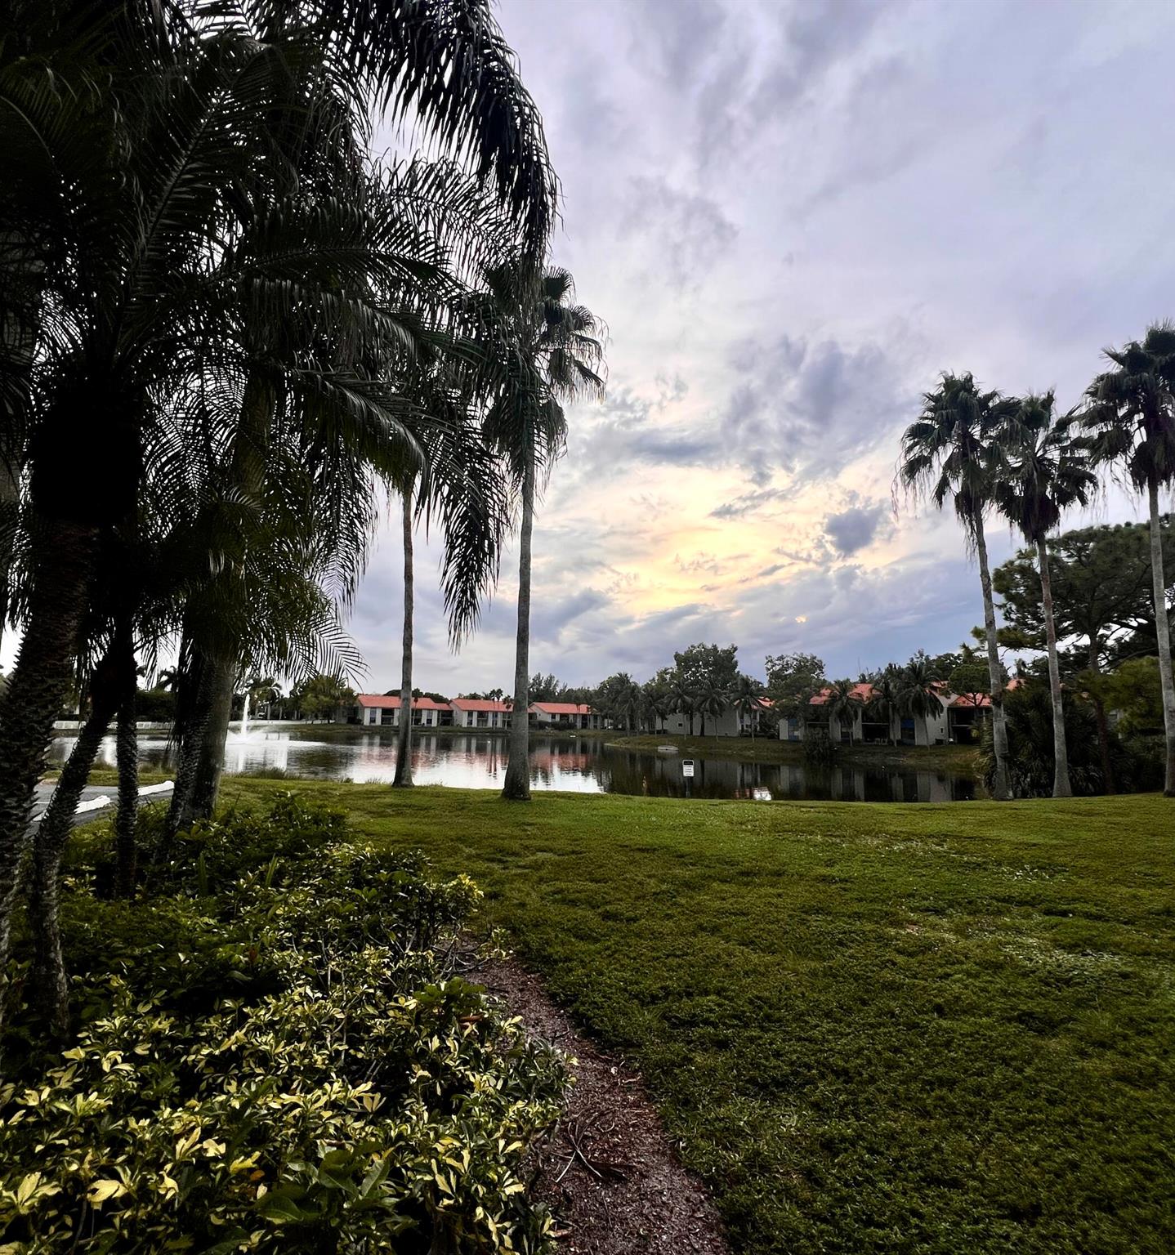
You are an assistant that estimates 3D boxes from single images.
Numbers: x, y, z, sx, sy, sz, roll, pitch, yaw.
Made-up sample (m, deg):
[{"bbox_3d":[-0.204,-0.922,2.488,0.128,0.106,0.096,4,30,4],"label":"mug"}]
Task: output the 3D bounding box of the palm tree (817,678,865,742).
[{"bbox_3d":[30.927,10.228,76.577,5.186,8.176,5.186,1,-8,0],"label":"palm tree"}]

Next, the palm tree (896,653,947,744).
[{"bbox_3d":[39.747,8.741,74.927,5.382,11.130,5.382,1,-8,0],"label":"palm tree"}]

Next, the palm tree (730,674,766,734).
[{"bbox_3d":[21.371,10.421,83.104,4.366,8.912,4.366,1,-8,0],"label":"palm tree"}]

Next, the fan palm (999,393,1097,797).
[{"bbox_3d":[13.157,-1.175,17.663,2.650,11.522,2.650,1,-8,0],"label":"fan palm"}]

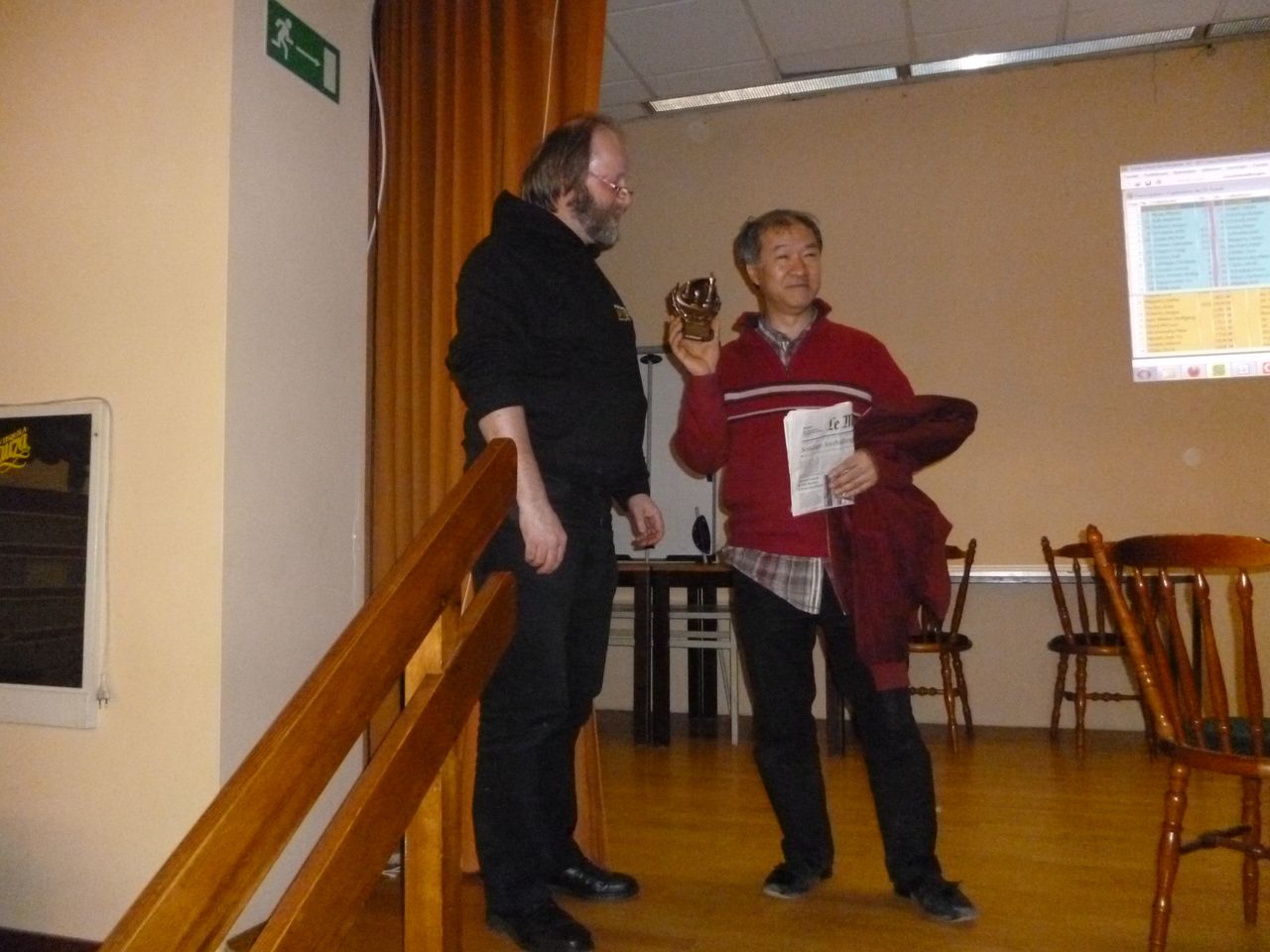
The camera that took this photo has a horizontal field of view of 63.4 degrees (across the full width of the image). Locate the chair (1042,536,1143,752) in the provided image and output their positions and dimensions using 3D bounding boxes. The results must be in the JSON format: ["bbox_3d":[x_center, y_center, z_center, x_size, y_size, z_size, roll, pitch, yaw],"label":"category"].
[{"bbox_3d":[1.972,0.699,4.315,0.490,0.880,0.482,-2,-4,17],"label":"chair"}]

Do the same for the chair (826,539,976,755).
[{"bbox_3d":[1.252,0.720,4.503,0.490,0.880,0.482,-2,-4,18],"label":"chair"}]

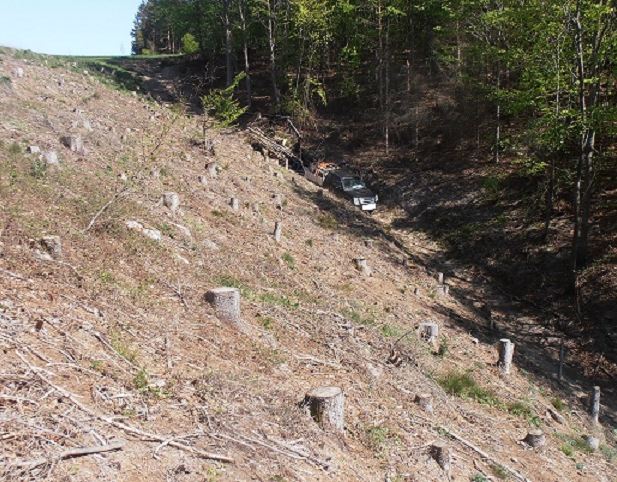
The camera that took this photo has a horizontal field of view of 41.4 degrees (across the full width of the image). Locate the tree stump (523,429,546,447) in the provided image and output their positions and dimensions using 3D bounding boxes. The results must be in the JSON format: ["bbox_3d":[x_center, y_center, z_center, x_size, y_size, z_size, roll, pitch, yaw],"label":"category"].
[{"bbox_3d":[3.908,3.398,14.133,0.335,0.196,0.335,0,9,0],"label":"tree stump"}]

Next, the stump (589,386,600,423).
[{"bbox_3d":[4.934,2.801,14.000,0.110,0.600,0.110,0,5,0],"label":"stump"}]

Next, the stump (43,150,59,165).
[{"bbox_3d":[-5.889,-1.921,18.800,0.290,0.290,0.290,0,5,0],"label":"stump"}]

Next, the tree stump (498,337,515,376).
[{"bbox_3d":[5.034,2.936,20.777,0.392,0.836,0.392,0,9,0],"label":"tree stump"}]

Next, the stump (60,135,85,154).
[{"bbox_3d":[-5.895,-2.421,20.500,0.450,0.430,0.450,0,5,0],"label":"stump"}]

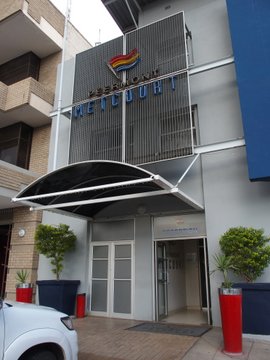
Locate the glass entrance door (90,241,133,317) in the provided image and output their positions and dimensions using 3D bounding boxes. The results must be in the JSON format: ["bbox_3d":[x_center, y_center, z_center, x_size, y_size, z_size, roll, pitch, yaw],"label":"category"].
[{"bbox_3d":[-0.721,2.962,8.776,1.510,2.146,0.080,-9,-19,25],"label":"glass entrance door"}]

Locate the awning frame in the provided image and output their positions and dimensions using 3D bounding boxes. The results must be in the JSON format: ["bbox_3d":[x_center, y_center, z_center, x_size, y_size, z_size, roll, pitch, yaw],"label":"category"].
[{"bbox_3d":[-0.519,0.402,7.478,3.832,0.700,3.426,-9,-19,25],"label":"awning frame"}]

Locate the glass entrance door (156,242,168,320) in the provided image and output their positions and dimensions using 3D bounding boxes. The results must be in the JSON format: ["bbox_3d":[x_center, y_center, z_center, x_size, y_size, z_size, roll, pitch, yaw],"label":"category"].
[{"bbox_3d":[0.777,2.855,8.491,0.060,2.115,0.755,-9,-19,25],"label":"glass entrance door"}]

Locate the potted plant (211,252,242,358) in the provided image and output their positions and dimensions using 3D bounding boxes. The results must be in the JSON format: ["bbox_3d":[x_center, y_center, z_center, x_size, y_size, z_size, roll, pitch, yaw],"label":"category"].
[{"bbox_3d":[1.676,2.149,5.202,0.533,1.614,0.517,-9,-19,25],"label":"potted plant"}]

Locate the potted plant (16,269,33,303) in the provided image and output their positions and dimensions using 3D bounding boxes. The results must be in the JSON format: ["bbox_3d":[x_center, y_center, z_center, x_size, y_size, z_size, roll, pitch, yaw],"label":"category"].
[{"bbox_3d":[-2.829,2.987,7.428,0.445,1.328,0.445,-9,-19,25],"label":"potted plant"}]

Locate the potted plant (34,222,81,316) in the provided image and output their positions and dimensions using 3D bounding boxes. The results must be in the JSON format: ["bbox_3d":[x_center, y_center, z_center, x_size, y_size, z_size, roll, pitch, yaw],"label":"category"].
[{"bbox_3d":[-2.373,2.756,9.080,1.232,2.759,1.073,-9,-19,25],"label":"potted plant"}]

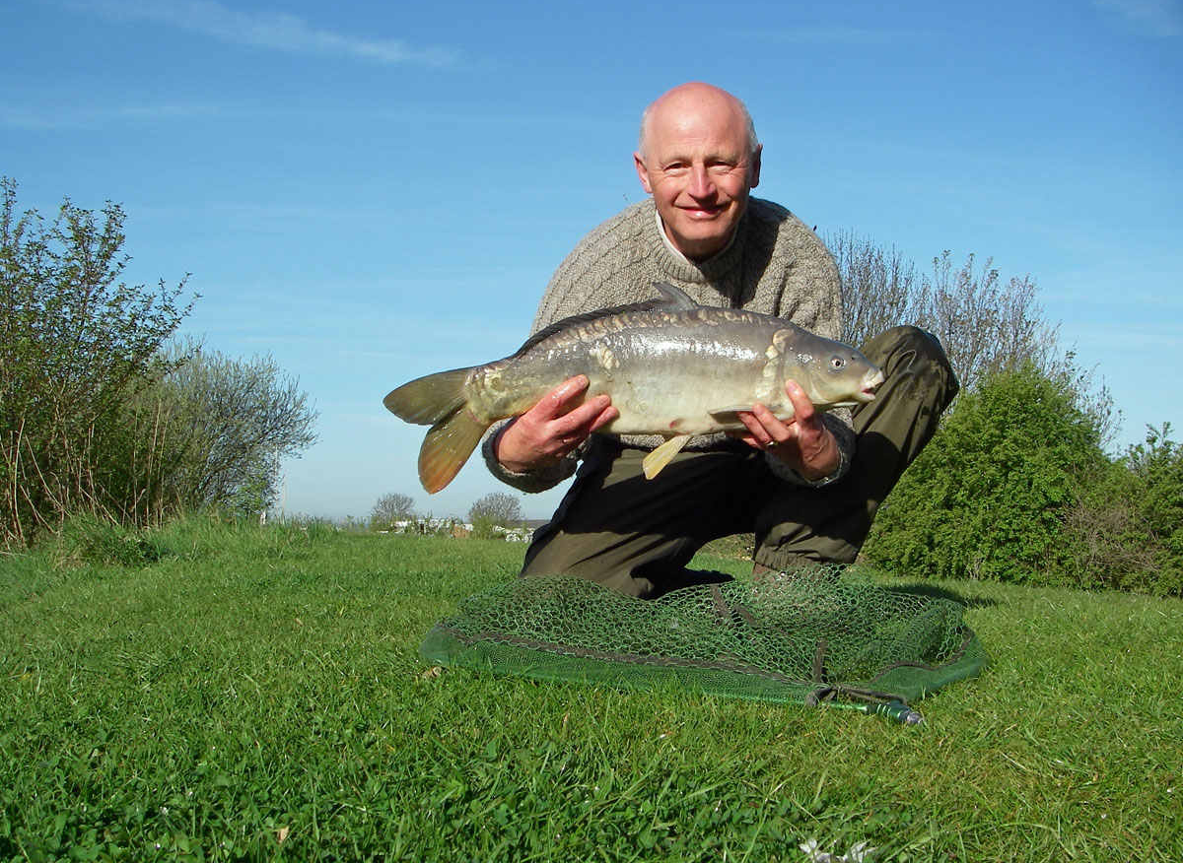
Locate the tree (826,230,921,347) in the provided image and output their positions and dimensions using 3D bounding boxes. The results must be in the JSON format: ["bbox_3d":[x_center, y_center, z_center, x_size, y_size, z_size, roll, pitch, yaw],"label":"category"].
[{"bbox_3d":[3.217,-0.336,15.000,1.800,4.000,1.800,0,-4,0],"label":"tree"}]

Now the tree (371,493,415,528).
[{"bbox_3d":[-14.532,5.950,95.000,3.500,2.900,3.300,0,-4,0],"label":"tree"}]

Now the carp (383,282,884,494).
[{"bbox_3d":[0.054,-0.057,1.660,0.640,0.260,0.130,-2,-4,2],"label":"carp"}]

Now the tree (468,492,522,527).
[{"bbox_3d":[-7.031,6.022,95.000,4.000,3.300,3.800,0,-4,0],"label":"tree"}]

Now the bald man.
[{"bbox_3d":[0.205,-0.139,1.995,0.700,0.800,0.840,0,-4,5],"label":"bald man"}]

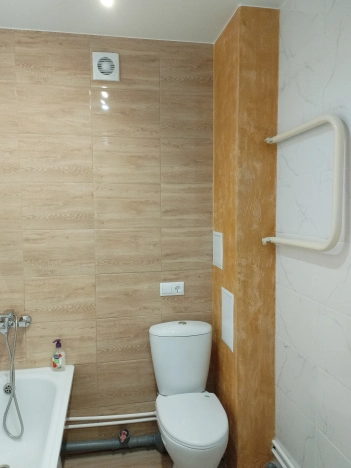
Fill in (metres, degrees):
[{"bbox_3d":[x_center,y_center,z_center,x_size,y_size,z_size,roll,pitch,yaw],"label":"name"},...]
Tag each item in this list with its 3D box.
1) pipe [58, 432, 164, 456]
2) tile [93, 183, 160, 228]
[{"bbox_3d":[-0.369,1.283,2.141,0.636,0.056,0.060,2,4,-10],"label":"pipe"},{"bbox_3d":[-0.284,-0.167,2.115,0.400,0.270,0.014,-1,4,-10],"label":"tile"}]

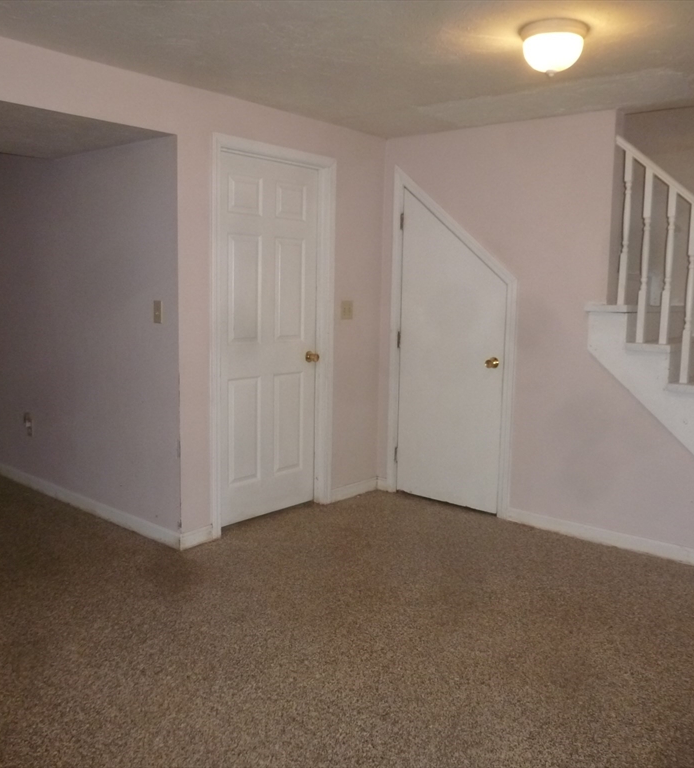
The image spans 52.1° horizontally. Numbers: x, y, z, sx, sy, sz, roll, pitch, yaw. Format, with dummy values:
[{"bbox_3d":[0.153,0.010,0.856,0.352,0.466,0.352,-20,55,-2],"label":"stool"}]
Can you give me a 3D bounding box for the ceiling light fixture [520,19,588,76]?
[{"bbox_3d":[0.748,-1.199,2.579,0.254,0.157,0.254,1,8,0],"label":"ceiling light fixture"}]

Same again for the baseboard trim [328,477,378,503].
[{"bbox_3d":[0.050,0.699,4.666,0.018,0.083,0.443,8,11,41],"label":"baseboard trim"}]

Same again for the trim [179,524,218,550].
[{"bbox_3d":[-0.788,0.811,3.742,0.018,0.083,0.203,8,11,41],"label":"trim"}]

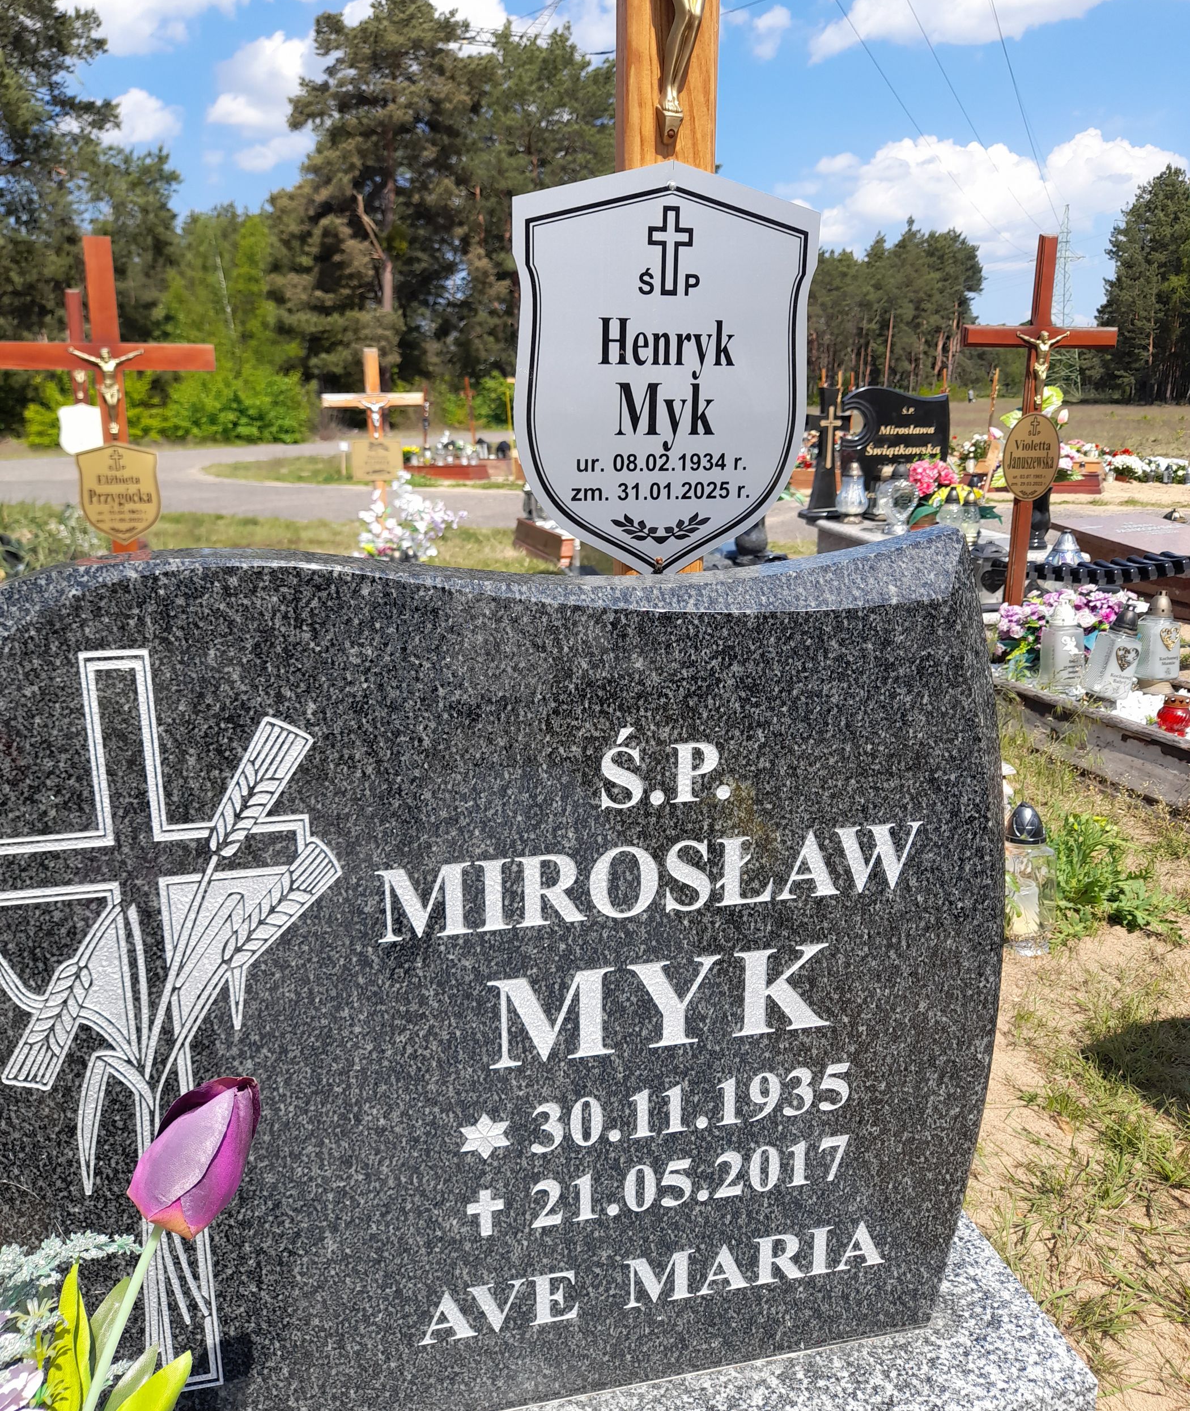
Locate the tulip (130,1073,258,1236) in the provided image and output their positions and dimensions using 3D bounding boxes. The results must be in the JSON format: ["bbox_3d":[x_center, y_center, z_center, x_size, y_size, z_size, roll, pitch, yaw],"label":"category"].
[{"bbox_3d":[-0.193,0.217,0.550,0.046,0.077,0.046,21,-12,-6],"label":"tulip"}]

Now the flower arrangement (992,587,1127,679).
[{"bbox_3d":[1.634,-0.251,3.970,0.420,0.300,0.320,-4,16,-14],"label":"flower arrangement"}]

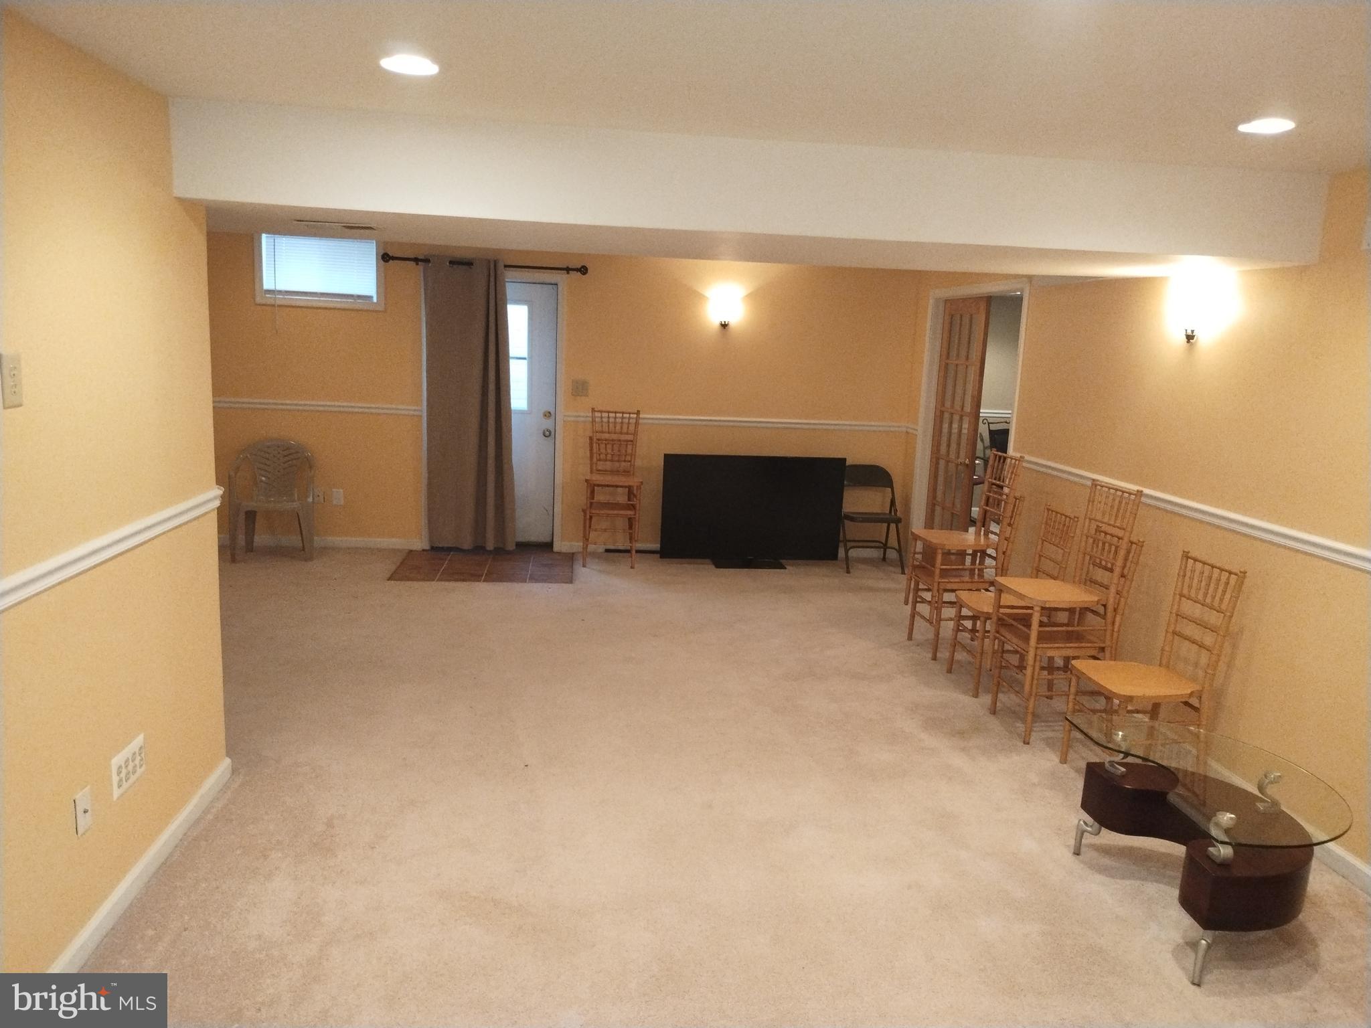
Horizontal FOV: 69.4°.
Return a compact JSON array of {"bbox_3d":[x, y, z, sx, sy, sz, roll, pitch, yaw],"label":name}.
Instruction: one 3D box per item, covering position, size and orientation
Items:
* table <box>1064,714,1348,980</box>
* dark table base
[{"bbox_3d":[1.675,1.012,3.123,0.630,0.425,0.950,2,10,-5],"label":"table"},{"bbox_3d":[1.622,1.075,3.062,0.525,0.315,0.785,2,10,-5],"label":"dark table base"}]

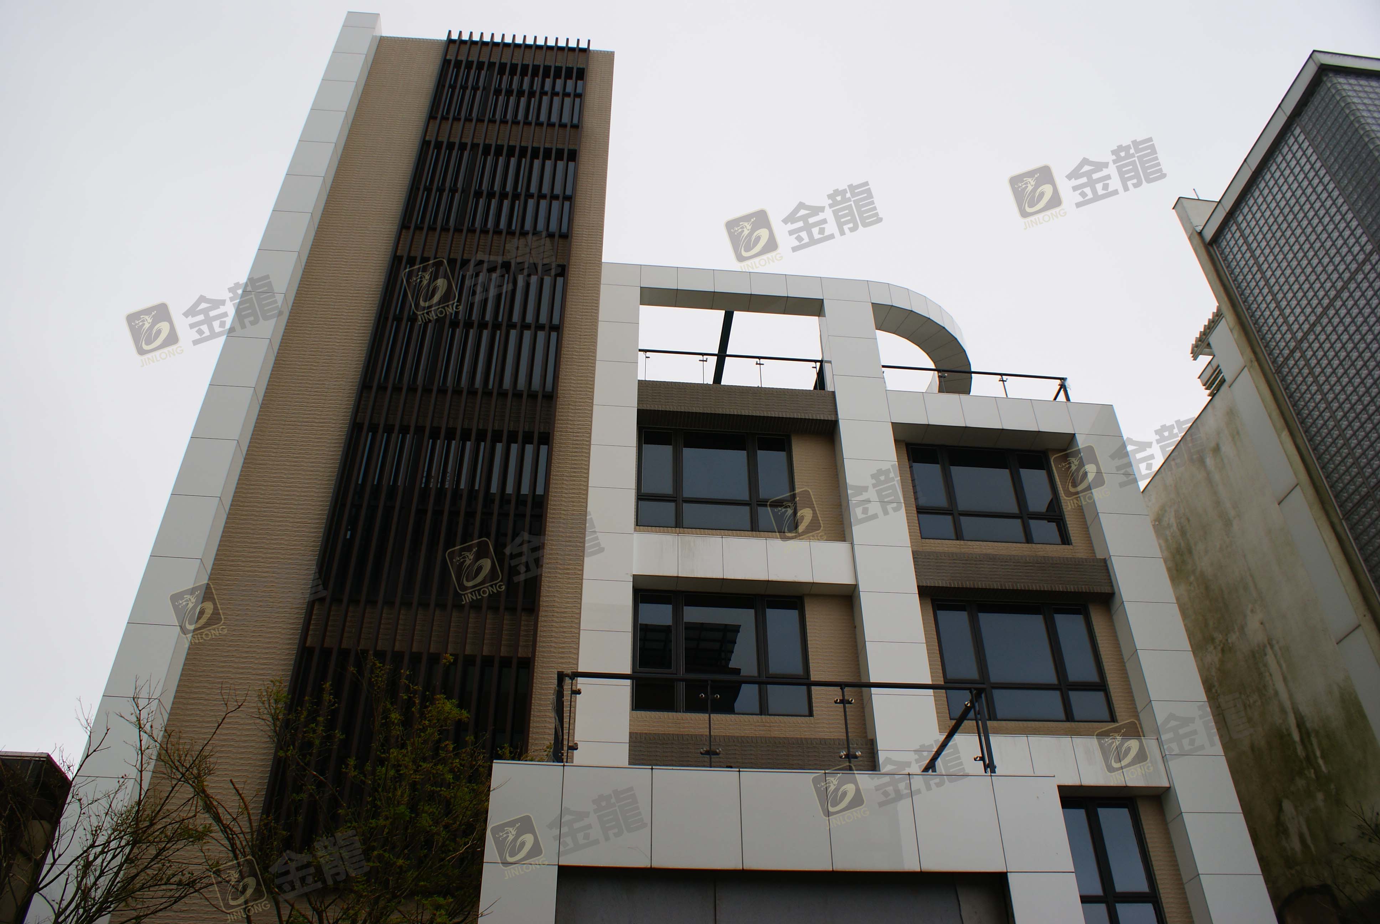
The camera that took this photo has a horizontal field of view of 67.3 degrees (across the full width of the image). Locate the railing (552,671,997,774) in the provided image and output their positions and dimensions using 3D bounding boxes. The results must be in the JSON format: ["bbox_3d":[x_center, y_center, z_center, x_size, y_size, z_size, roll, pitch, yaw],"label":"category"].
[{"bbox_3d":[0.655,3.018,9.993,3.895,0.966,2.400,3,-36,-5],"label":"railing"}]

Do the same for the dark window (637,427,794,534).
[{"bbox_3d":[0.478,0.330,18.807,2.846,2.158,0.120,3,-36,-5],"label":"dark window"}]

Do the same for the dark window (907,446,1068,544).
[{"bbox_3d":[5.492,0.586,19.226,2.783,2.122,0.120,3,-36,-5],"label":"dark window"}]

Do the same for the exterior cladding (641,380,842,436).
[{"bbox_3d":[0.871,-1.016,19.376,3.734,0.699,0.464,3,-37,-5],"label":"exterior cladding"}]

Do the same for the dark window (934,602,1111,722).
[{"bbox_3d":[5.464,3.248,17.107,2.843,2.156,0.130,3,-37,-5],"label":"dark window"}]

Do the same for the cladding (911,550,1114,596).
[{"bbox_3d":[5.493,1.961,17.841,3.619,0.699,0.308,3,-37,-5],"label":"cladding"}]

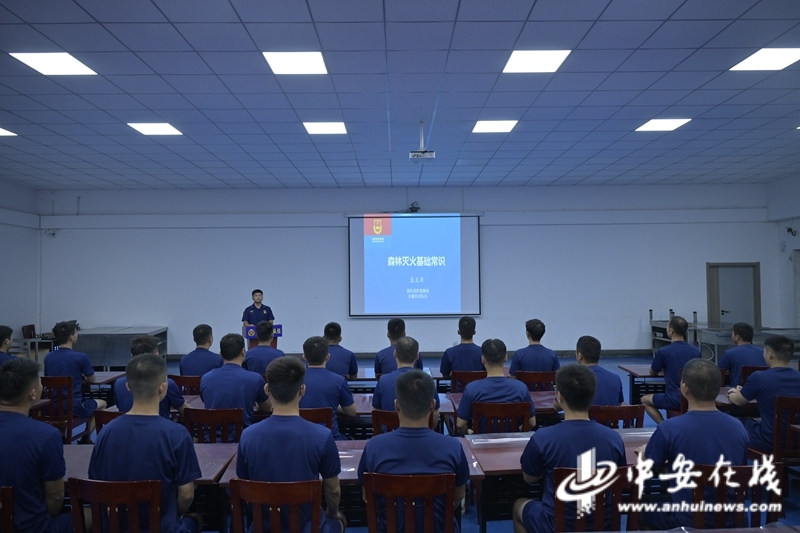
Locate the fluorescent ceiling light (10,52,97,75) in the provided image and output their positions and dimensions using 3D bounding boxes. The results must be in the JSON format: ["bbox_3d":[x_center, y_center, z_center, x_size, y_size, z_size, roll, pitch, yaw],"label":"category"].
[{"bbox_3d":[-3.433,-2.025,5.782,0.600,0.040,0.600,-1,-2,0],"label":"fluorescent ceiling light"}]

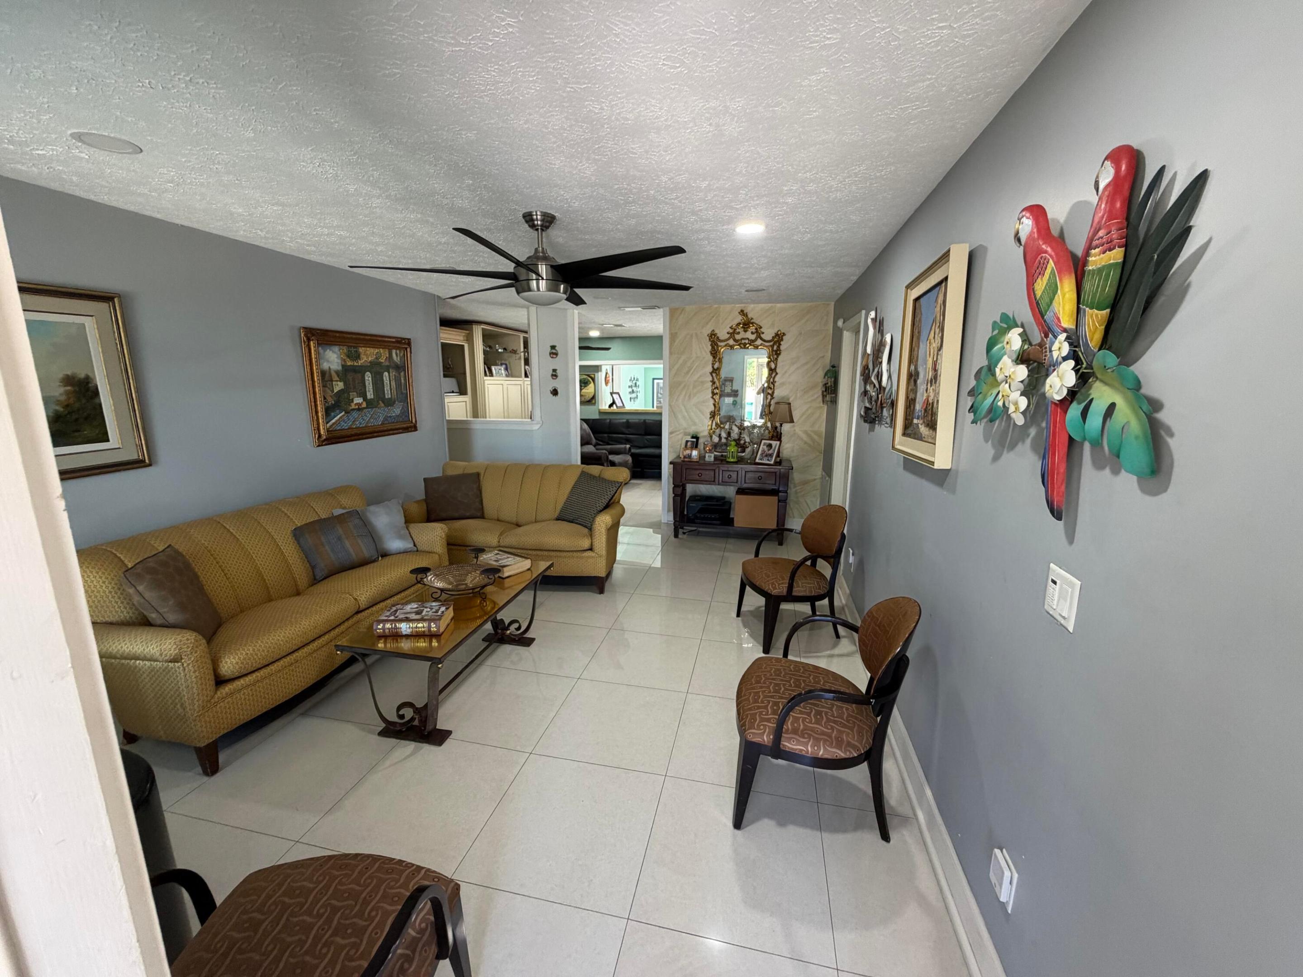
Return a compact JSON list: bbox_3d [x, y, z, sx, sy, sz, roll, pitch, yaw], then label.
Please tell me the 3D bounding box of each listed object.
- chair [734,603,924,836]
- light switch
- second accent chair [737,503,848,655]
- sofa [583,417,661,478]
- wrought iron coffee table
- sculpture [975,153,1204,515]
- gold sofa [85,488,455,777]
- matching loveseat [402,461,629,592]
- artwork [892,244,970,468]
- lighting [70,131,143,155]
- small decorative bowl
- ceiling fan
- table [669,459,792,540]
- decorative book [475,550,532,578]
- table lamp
[{"bbox_3d":[0.626,0.799,2.016,0.587,0.859,0.605,4,12,15],"label":"chair"},{"bbox_3d":[0.889,0.237,1.147,0.012,0.114,0.119,3,12,12],"label":"light switch"},{"bbox_3d":[0.884,0.513,3.366,0.600,0.865,0.580,-2,12,-11],"label":"second accent chair"},{"bbox_3d":[-0.483,-0.716,9.044,1.875,0.944,0.938,3,12,12],"label":"sofa"},{"bbox_3d":[-0.976,0.808,2.825,0.490,0.484,1.222,3,12,12],"label":"wrought iron coffee table"},{"bbox_3d":[0.876,-0.292,1.196,0.133,0.684,0.792,3,12,12],"label":"sculpture"},{"bbox_3d":[-1.997,0.588,2.949,0.944,0.847,1.730,3,12,13],"label":"gold sofa"},{"bbox_3d":[-1.082,0.292,4.420,1.760,0.840,0.820,2,12,7],"label":"matching loveseat"},{"bbox_3d":[1.118,-0.499,2.155,0.058,0.759,0.653,1,11,13],"label":"artwork"},{"bbox_3d":[-1.946,-1.224,1.887,0.188,0.018,0.188,3,12,12],"label":"lighting"},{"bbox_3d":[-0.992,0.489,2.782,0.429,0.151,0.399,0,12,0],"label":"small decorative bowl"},{"bbox_3d":[-0.570,-1.163,2.711,1.670,0.455,1.760,3,12,12],"label":"ceiling fan"},{"bbox_3d":[0.816,0.115,5.407,1.190,0.800,0.410,3,12,12],"label":"table"},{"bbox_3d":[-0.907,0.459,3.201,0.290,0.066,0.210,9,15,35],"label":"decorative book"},{"bbox_3d":[1.284,-0.545,5.209,0.224,0.617,0.224,3,12,12],"label":"table lamp"}]

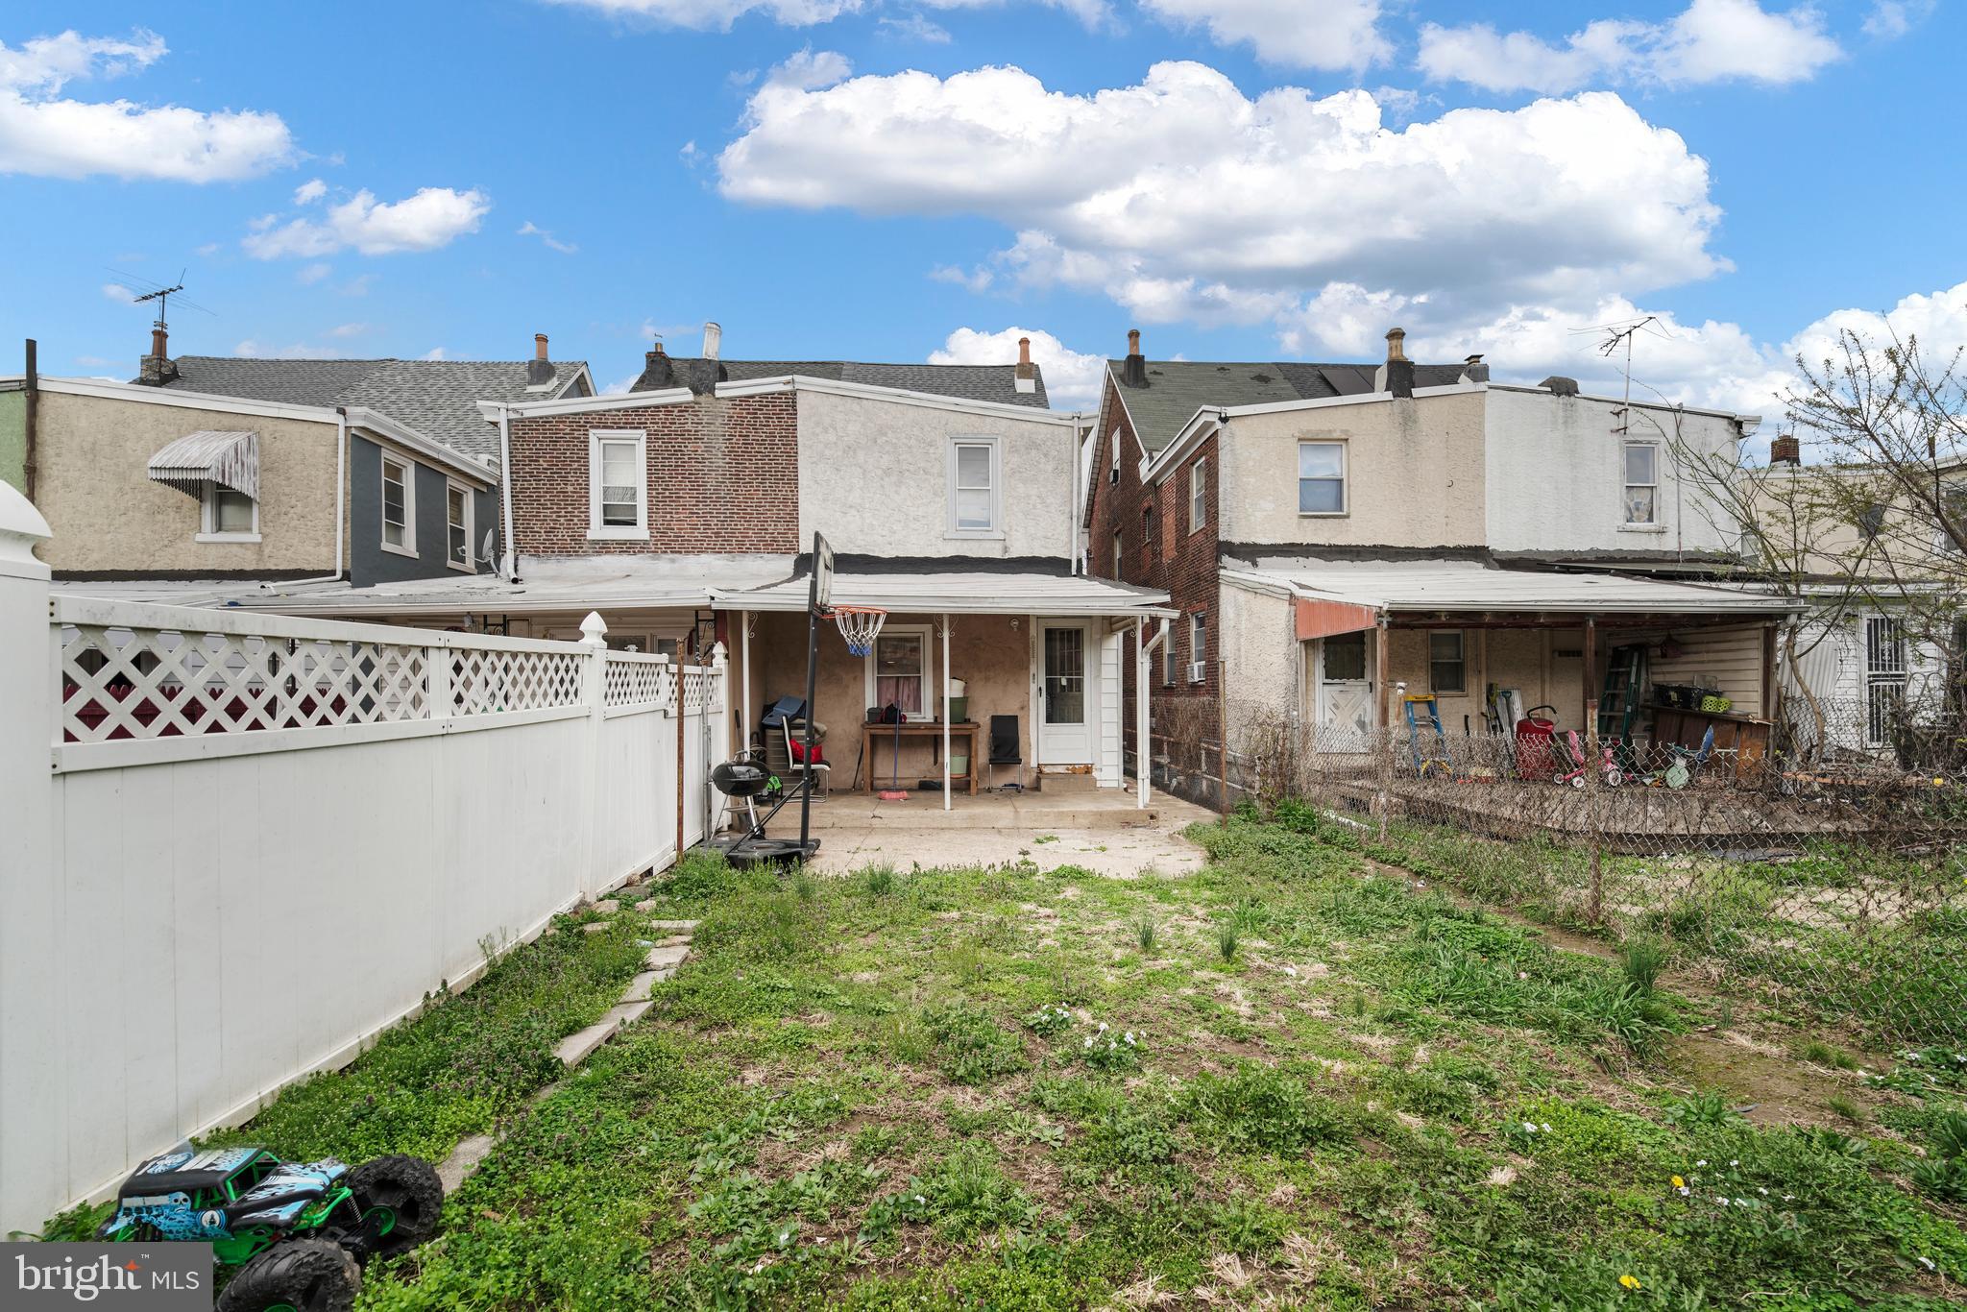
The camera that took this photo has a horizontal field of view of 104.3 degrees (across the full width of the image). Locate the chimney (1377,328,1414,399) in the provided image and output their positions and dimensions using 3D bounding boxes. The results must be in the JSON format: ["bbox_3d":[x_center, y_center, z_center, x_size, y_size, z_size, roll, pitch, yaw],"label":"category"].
[{"bbox_3d":[7.464,-5.292,13.889,0.520,1.260,0.480,0,-2,-2],"label":"chimney"}]

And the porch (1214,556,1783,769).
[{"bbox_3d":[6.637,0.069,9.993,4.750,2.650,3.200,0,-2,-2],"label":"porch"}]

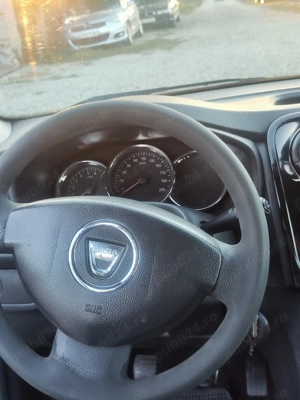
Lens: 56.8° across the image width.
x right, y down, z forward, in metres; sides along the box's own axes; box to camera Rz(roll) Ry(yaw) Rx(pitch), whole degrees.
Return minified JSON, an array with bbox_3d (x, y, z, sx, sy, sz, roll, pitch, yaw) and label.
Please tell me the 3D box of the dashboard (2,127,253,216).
[{"bbox_3d":[-0.026,-0.053,0.537,0.420,0.155,0.100,-3,19,6],"label":"dashboard"}]

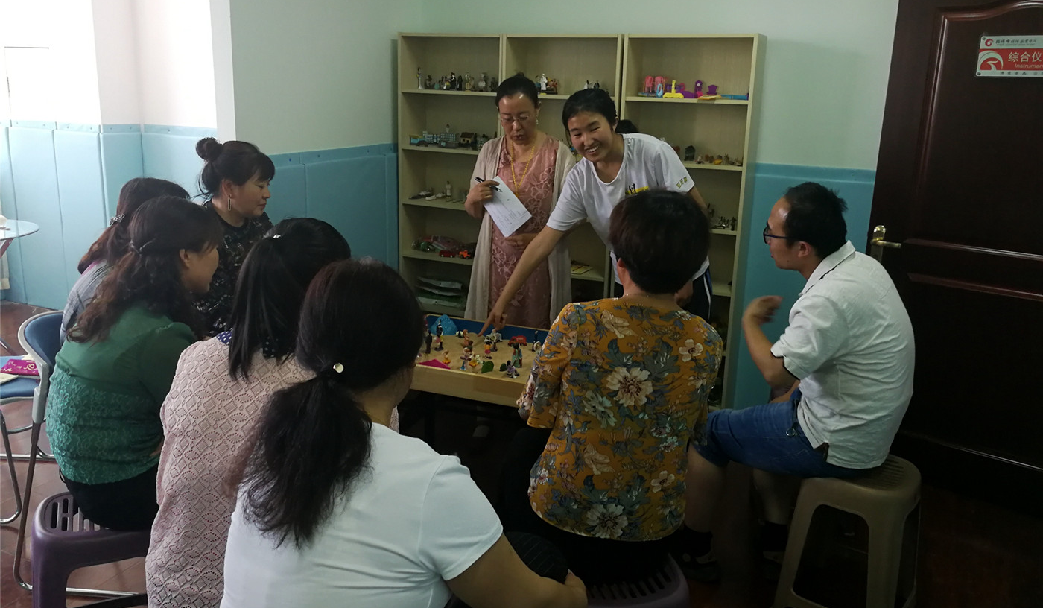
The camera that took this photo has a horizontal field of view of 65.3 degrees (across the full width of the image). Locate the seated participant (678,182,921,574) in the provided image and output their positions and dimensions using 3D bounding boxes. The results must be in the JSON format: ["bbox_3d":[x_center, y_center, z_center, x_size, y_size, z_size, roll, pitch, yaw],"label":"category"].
[{"bbox_3d":[0.832,0.299,2.445,0.700,1.310,0.500,8,14,26],"label":"seated participant"}]

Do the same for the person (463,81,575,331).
[{"bbox_3d":[-0.009,-0.047,3.167,0.460,1.620,0.360,4,13,10],"label":"person"}]

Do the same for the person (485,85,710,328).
[{"bbox_3d":[0.309,0.050,2.910,0.760,1.560,0.500,6,14,20],"label":"person"}]

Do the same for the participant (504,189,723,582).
[{"bbox_3d":[0.189,0.371,2.020,0.500,1.320,0.680,-1,13,-11],"label":"participant"}]

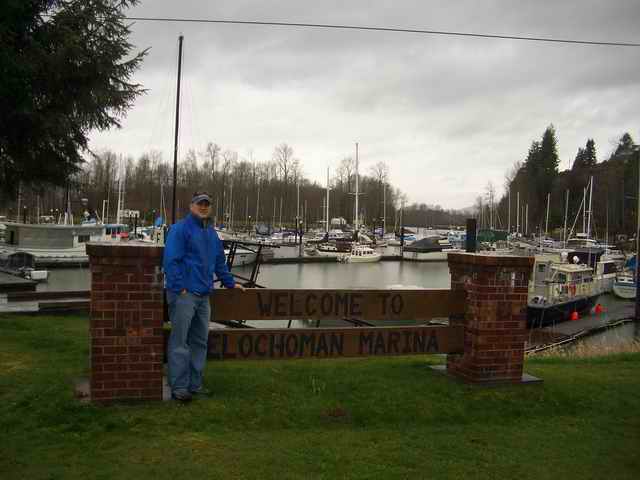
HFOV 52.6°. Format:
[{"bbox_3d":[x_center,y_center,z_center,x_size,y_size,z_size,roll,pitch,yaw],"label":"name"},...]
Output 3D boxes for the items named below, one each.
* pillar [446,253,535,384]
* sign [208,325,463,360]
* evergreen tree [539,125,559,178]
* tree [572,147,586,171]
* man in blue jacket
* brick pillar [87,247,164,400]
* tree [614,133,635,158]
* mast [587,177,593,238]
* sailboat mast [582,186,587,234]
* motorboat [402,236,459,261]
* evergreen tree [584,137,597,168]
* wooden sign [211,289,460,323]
[{"bbox_3d":[1.812,0.819,7.006,0.677,1.303,0.624,1,2,-19],"label":"pillar"},{"bbox_3d":[0.026,1.015,6.425,3.160,0.284,0.100,2,2,-19],"label":"sign"},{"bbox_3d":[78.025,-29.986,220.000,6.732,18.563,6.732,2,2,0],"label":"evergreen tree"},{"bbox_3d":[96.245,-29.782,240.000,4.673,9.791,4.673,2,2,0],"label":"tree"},{"bbox_3d":[-1.024,0.497,5.640,0.660,1.790,0.420,0,3,-33],"label":"man in blue jacket"},{"bbox_3d":[-1.729,0.696,5.783,0.677,1.303,0.624,1,2,-19],"label":"brick pillar"},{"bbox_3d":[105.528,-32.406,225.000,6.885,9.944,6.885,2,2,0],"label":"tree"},{"bbox_3d":[39.565,-4.918,95.000,0.180,8.809,0.180,2,2,0],"label":"mast"},{"bbox_3d":[40.057,-4.468,98.000,0.160,7.269,0.160,2,2,0],"label":"sailboat mast"},{"bbox_3d":[12.296,0.942,72.799,6.200,2.726,2.400,2,2,-10],"label":"motorboat"},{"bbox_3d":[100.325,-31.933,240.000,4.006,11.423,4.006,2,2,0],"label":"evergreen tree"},{"bbox_3d":[0.039,0.636,6.410,3.160,0.287,0.100,2,2,-19],"label":"wooden sign"}]

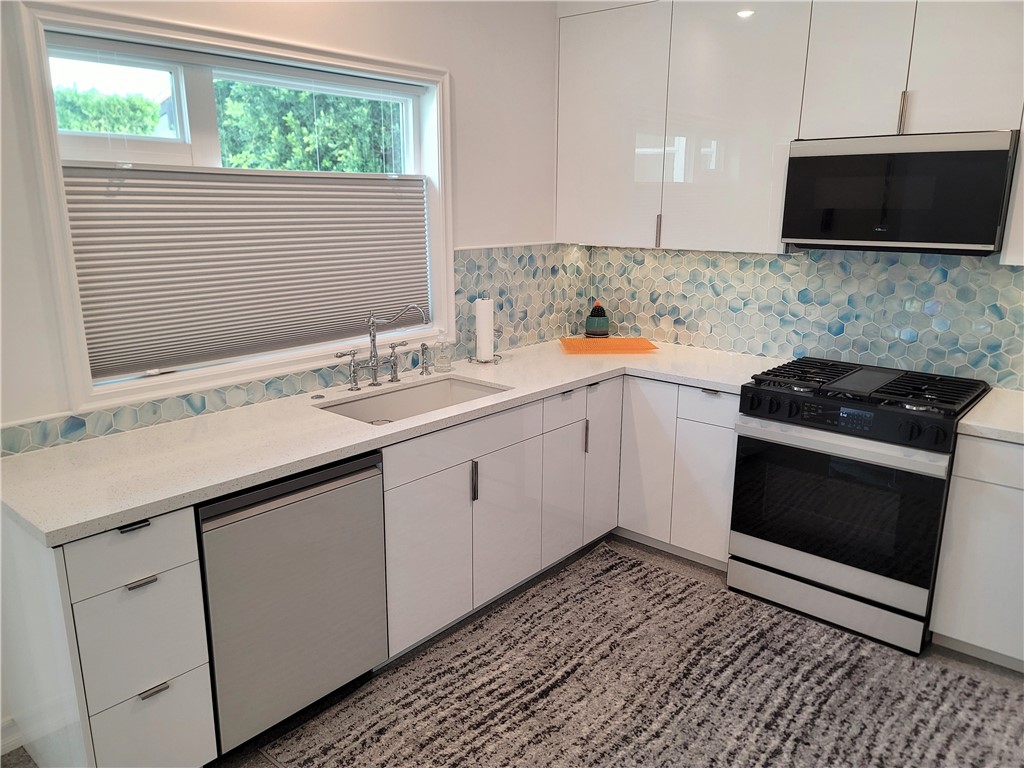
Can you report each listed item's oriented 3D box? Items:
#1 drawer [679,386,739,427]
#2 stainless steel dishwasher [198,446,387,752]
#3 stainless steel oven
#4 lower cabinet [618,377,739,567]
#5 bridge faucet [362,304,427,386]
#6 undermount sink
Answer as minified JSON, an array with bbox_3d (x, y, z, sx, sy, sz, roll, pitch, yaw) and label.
[{"bbox_3d":[1.016,0.060,3.350,0.300,0.147,0.480,12,18,39],"label":"drawer"},{"bbox_3d":[-0.837,0.611,2.432,0.600,0.795,0.605,12,18,39],"label":"stainless steel dishwasher"},{"bbox_3d":[1.420,0.451,3.090,0.760,0.940,0.670,12,18,39],"label":"stainless steel oven"},{"bbox_3d":[0.938,0.350,3.562,0.600,0.810,0.600,12,18,39],"label":"lower cabinet"},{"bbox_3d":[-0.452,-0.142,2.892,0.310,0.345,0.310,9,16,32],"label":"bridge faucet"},{"bbox_3d":[-0.357,0.166,2.866,0.400,0.220,0.720,12,18,39],"label":"undermount sink"}]

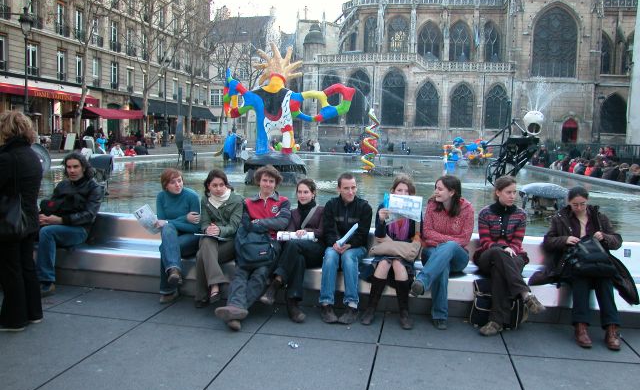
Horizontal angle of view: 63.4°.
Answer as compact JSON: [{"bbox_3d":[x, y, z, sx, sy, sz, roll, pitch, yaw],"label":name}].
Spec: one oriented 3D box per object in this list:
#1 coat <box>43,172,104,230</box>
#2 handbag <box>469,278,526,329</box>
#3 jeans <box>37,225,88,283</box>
[{"bbox_3d":[-2.562,0.083,5.380,0.540,0.570,0.450,7,8,43],"label":"coat"},{"bbox_3d":[1.471,0.889,4.290,0.420,0.380,0.170,2,6,12],"label":"handbag"},{"bbox_3d":[-2.626,0.611,5.270,0.580,0.570,0.420,-3,7,-37],"label":"jeans"}]

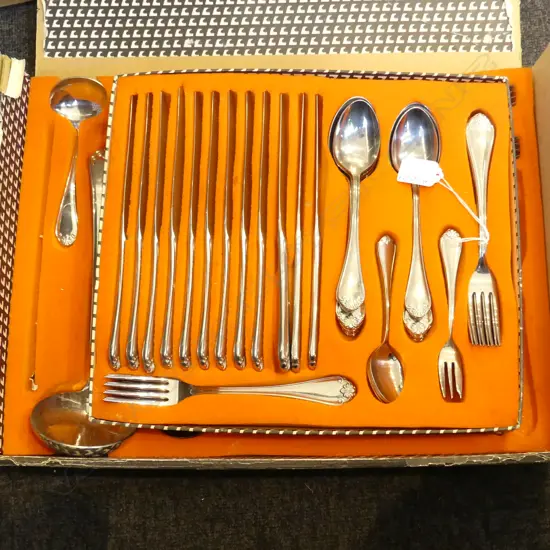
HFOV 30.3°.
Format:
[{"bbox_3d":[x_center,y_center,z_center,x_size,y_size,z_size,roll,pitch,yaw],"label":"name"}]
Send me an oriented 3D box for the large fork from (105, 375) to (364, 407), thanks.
[{"bbox_3d":[-0.037,0.094,0.833,0.207,0.020,0.026,1,74,0],"label":"large fork"}]

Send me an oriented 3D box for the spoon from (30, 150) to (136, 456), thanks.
[{"bbox_3d":[-0.163,0.025,0.891,0.090,0.058,0.277,-1,74,0],"label":"spoon"}]

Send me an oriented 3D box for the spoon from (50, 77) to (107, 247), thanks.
[{"bbox_3d":[-0.182,-0.103,0.929,0.051,0.036,0.160,1,74,0],"label":"spoon"}]

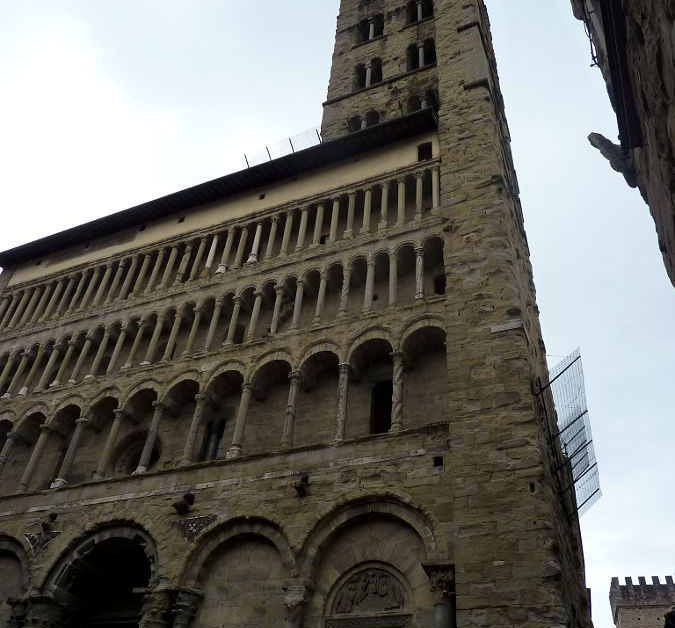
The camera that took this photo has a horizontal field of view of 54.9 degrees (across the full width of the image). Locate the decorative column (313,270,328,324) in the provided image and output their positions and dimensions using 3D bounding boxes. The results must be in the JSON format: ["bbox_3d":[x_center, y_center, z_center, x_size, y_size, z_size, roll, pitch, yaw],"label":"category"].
[{"bbox_3d":[-0.612,-0.618,23.763,0.330,2.721,0.330,3,-42,3],"label":"decorative column"}]

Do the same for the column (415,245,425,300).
[{"bbox_3d":[2.999,-1.558,23.770,0.350,2.786,0.350,-13,-44,21],"label":"column"}]

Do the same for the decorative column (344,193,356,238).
[{"bbox_3d":[0.555,-4.021,26.396,0.330,2.691,0.330,-13,-46,20],"label":"decorative column"}]

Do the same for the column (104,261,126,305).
[{"bbox_3d":[-11.542,-1.666,33.840,0.350,2.720,0.350,-13,-43,21],"label":"column"}]

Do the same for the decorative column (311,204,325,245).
[{"bbox_3d":[-0.862,-3.921,28.352,0.320,2.350,0.320,-13,-45,20],"label":"decorative column"}]

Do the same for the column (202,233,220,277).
[{"bbox_3d":[-5.507,-2.595,28.650,0.330,2.691,0.330,-13,-46,20],"label":"column"}]

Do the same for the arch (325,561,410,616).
[{"bbox_3d":[0.859,7.327,17.426,2.433,1.391,0.350,-13,-44,21],"label":"arch"}]

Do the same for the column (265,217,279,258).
[{"bbox_3d":[-2.948,-3.475,29.265,0.360,2.811,0.360,3,-41,2],"label":"column"}]

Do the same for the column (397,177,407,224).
[{"bbox_3d":[2.648,-4.689,26.894,0.350,2.844,0.350,-13,-44,21],"label":"column"}]

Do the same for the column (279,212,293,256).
[{"bbox_3d":[-2.101,-3.385,27.373,0.330,2.661,0.330,3,-42,3],"label":"column"}]

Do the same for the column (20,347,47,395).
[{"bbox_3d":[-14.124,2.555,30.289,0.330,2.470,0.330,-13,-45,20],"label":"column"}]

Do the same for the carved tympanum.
[{"bbox_3d":[0.875,7.465,17.566,2.003,1.149,0.220,-13,-44,20],"label":"carved tympanum"}]

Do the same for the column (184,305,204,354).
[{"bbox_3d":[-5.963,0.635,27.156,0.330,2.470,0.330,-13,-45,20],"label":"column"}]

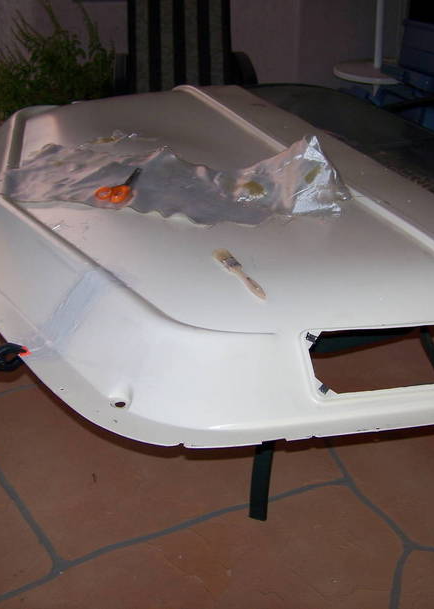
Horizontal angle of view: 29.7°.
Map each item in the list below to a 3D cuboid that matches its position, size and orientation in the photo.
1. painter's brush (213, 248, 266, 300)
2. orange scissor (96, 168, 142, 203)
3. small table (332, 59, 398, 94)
[{"bbox_3d":[0.039,-0.052,1.378,0.029,0.014,0.194,-13,31,-19],"label":"painter's brush"},{"bbox_3d":[-0.211,-0.257,1.768,0.078,0.018,0.195,4,30,10],"label":"orange scissor"},{"bbox_3d":[0.824,-0.971,4.271,0.450,0.500,0.450,-2,29,0],"label":"small table"}]

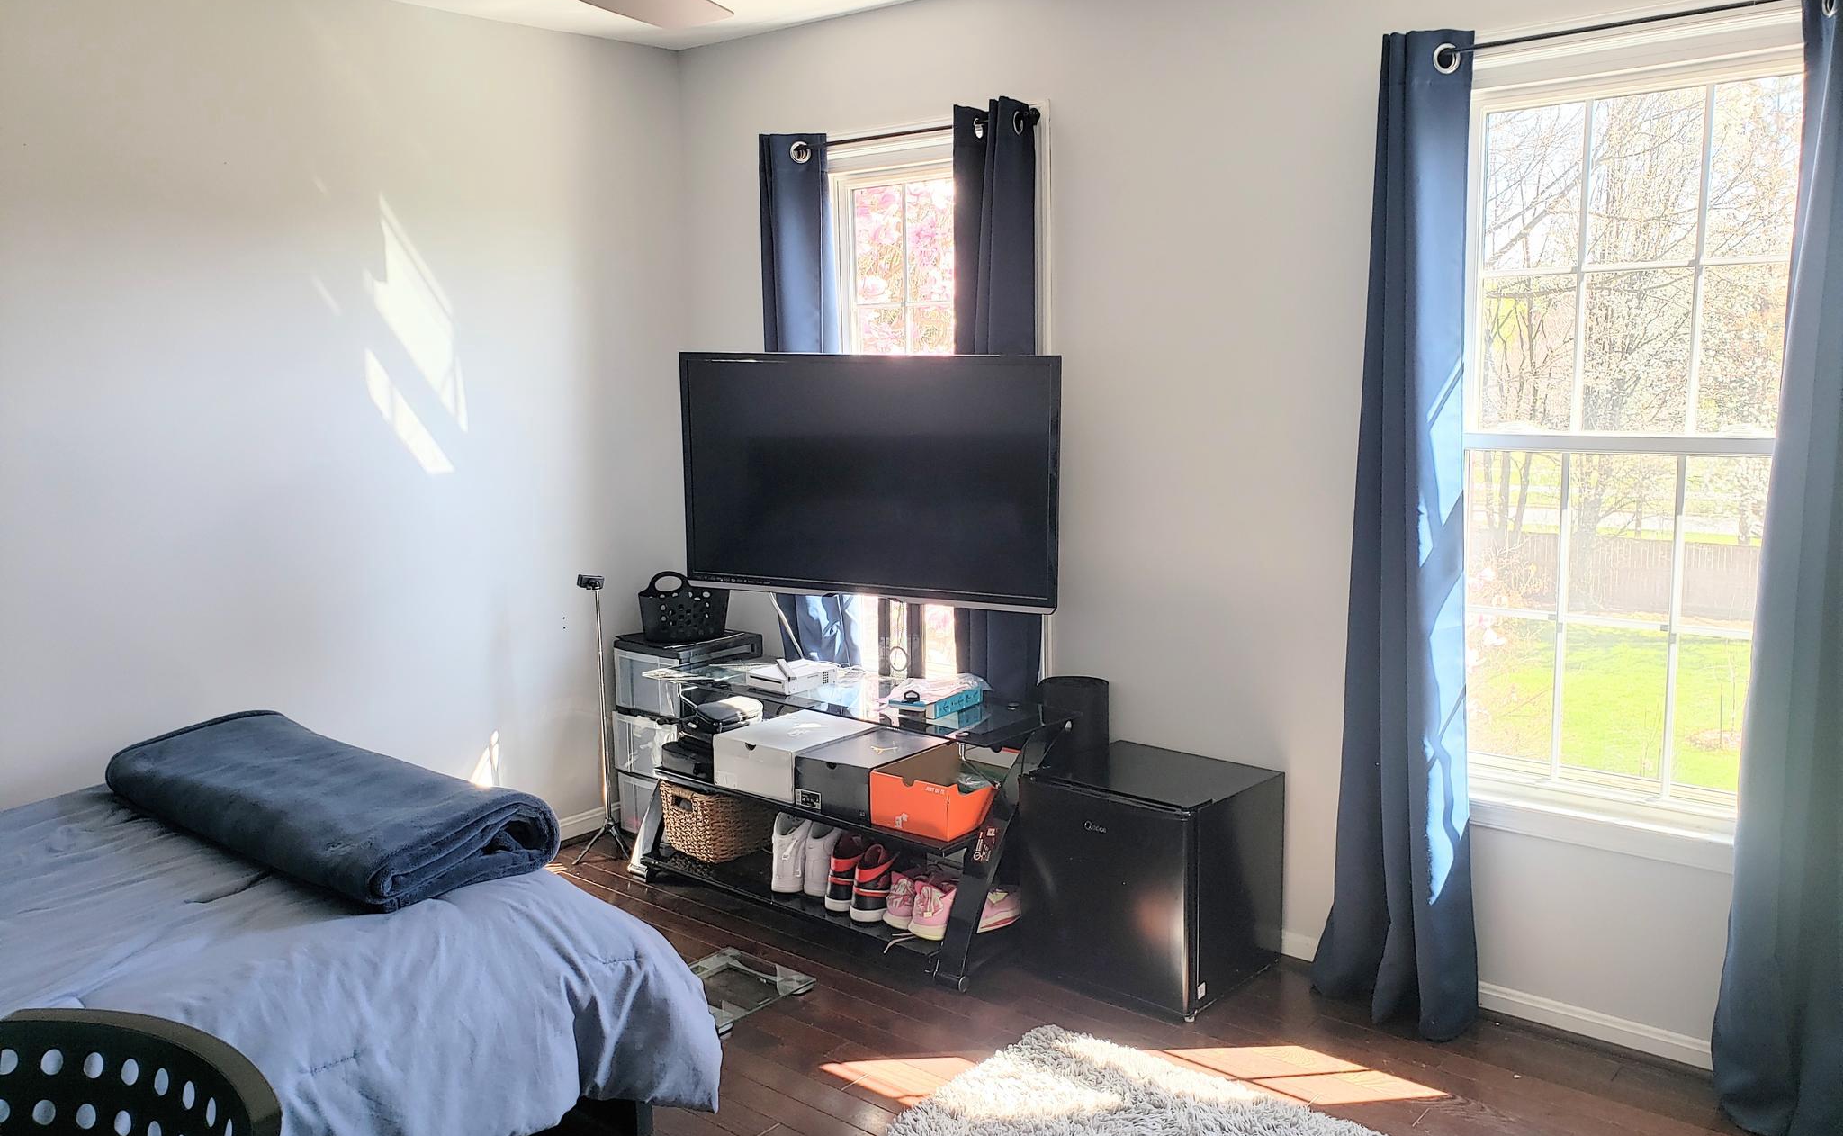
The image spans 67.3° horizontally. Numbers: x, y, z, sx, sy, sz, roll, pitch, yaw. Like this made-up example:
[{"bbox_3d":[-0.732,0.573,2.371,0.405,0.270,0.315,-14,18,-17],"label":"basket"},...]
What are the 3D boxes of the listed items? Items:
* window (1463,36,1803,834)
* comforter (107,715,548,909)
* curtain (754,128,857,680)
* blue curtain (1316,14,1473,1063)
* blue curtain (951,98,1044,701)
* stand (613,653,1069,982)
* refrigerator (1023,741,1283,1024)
[{"bbox_3d":[1.443,-0.235,2.822,0.830,1.610,0.110,6,12,40],"label":"window"},{"bbox_3d":[-1.288,0.487,2.981,1.170,0.145,0.390,6,12,40],"label":"comforter"},{"bbox_3d":[-0.331,-0.218,4.191,0.290,2.130,0.135,6,12,40],"label":"curtain"},{"bbox_3d":[1.060,-0.055,2.997,0.340,2.140,0.160,6,12,40],"label":"blue curtain"},{"bbox_3d":[0.204,-0.163,3.742,0.270,2.130,0.135,6,12,40],"label":"blue curtain"},{"bbox_3d":[-0.235,0.640,3.849,1.310,0.575,0.530,6,12,40],"label":"stand"},{"bbox_3d":[0.559,0.736,3.384,0.480,0.487,0.430,7,12,42],"label":"refrigerator"}]

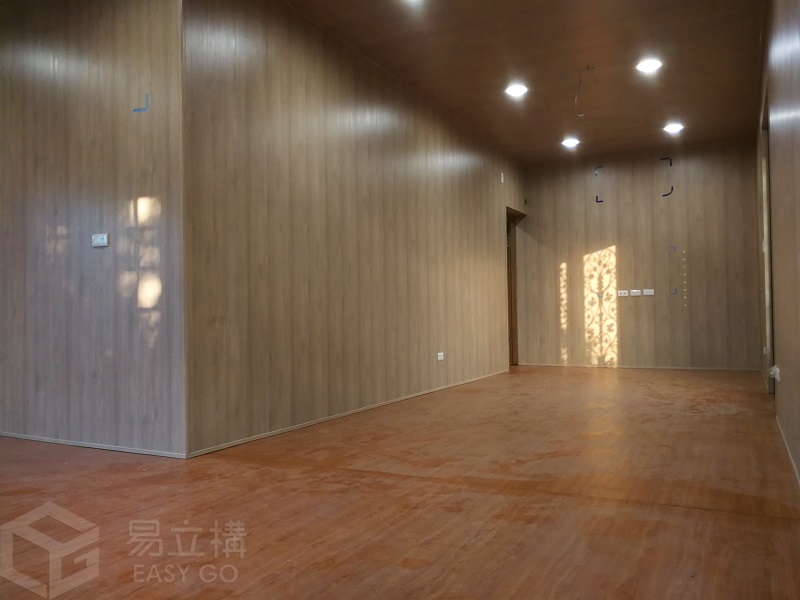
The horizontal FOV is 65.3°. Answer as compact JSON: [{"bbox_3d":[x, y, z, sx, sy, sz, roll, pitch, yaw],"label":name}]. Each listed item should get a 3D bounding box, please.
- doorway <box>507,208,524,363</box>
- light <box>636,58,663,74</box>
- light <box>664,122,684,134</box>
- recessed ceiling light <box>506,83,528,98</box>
[{"bbox_3d":[1.468,-0.129,8.099,0.150,2.020,0.864,-2,-1,28],"label":"doorway"},{"bbox_3d":[2.037,-1.907,5.095,0.190,0.050,0.190,-2,-1,28],"label":"light"},{"bbox_3d":[3.014,-1.881,6.864,0.190,0.050,0.190,-2,-1,28],"label":"light"},{"bbox_3d":[1.053,-1.881,5.615,0.190,0.050,0.190,-2,-1,28],"label":"recessed ceiling light"}]

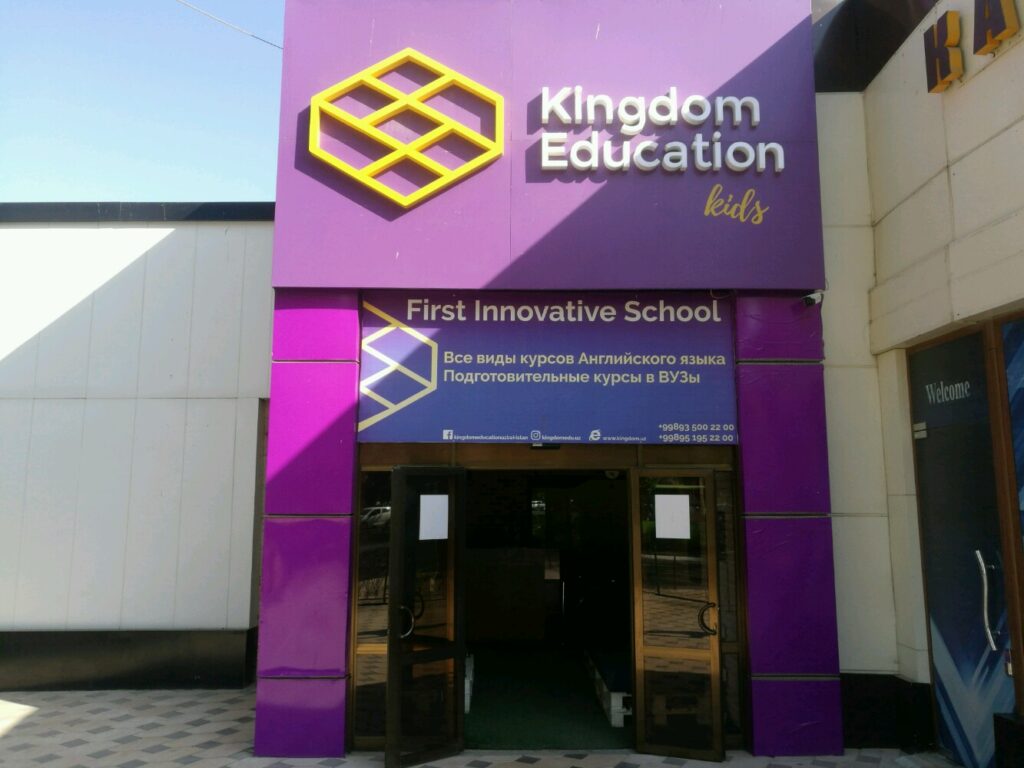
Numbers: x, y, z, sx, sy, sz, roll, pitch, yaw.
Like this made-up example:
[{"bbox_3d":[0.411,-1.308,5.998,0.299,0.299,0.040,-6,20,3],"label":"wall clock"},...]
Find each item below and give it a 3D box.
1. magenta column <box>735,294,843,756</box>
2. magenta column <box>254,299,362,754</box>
[{"bbox_3d":[2.020,0.982,6.062,0.643,3.366,0.420,0,-8,0],"label":"magenta column"},{"bbox_3d":[-1.490,0.982,6.062,0.643,3.366,0.420,0,-8,0],"label":"magenta column"}]

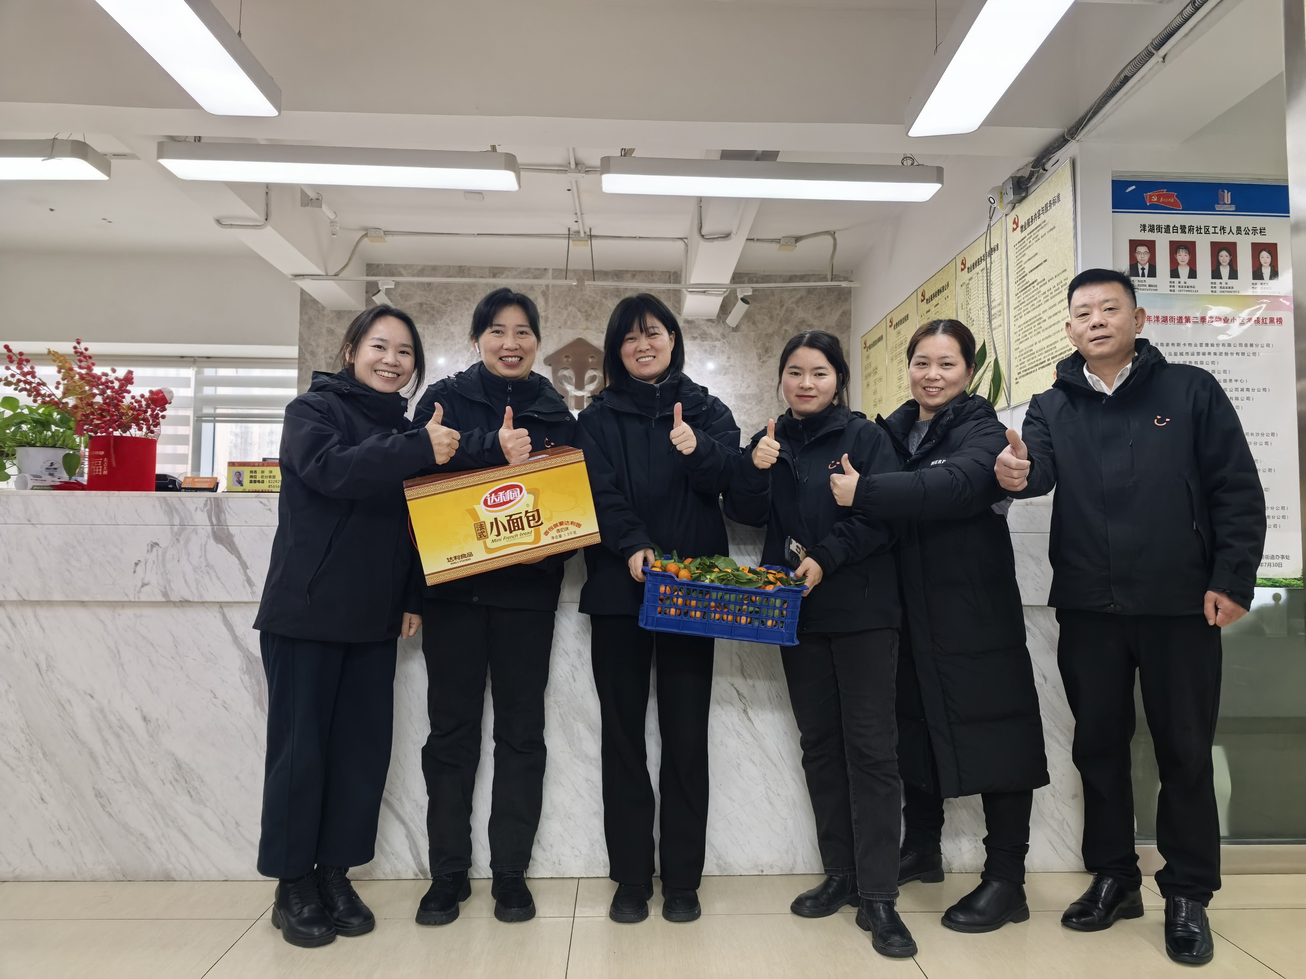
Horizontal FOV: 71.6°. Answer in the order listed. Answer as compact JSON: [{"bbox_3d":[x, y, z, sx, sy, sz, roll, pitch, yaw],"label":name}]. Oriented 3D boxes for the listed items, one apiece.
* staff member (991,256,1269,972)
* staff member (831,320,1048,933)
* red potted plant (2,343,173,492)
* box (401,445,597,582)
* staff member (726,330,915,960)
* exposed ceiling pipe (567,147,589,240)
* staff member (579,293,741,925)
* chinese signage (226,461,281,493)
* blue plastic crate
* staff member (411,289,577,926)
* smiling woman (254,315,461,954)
[{"bbox_3d":[1.159,0.258,2.202,0.600,1.675,0.500,-2,-4,34],"label":"staff member"},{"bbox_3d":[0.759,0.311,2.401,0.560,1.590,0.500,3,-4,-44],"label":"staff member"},{"bbox_3d":[-1.752,-0.220,2.803,0.530,0.480,0.360,0,-3,-2],"label":"red potted plant"},{"bbox_3d":[-0.352,0.052,2.110,0.398,0.217,0.184,-13,9,-15],"label":"box"},{"bbox_3d":[0.420,0.337,2.238,0.480,1.520,0.440,-1,-3,26],"label":"staff member"},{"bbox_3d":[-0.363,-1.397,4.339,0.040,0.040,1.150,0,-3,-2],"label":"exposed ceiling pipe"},{"bbox_3d":[0.014,0.278,2.302,0.450,1.645,0.430,0,-3,-2],"label":"staff member"},{"bbox_3d":[-1.188,-0.033,2.740,0.205,0.100,0.050,0,-3,-2],"label":"chinese signage"},{"bbox_3d":[0.160,0.265,2.130,0.355,0.135,0.250,7,6,-4],"label":"blue plastic crate"},{"bbox_3d":[-0.407,0.273,2.312,0.460,1.655,0.450,1,-3,-10],"label":"staff member"},{"bbox_3d":[-0.739,0.297,2.251,0.500,1.600,0.470,-3,-4,43],"label":"smiling woman"}]

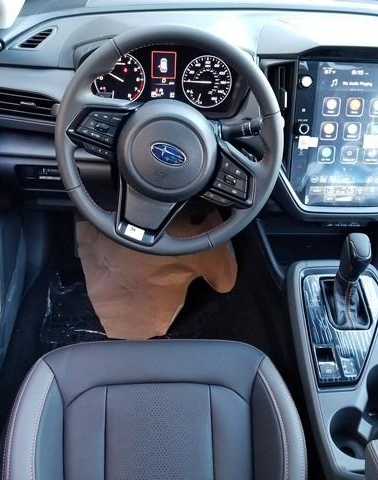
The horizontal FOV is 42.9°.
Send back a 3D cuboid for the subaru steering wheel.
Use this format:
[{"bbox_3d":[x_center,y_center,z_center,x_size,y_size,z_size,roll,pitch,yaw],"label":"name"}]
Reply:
[{"bbox_3d":[-0.030,-0.155,0.798,0.370,0.370,0.085,15,14,-2],"label":"subaru steering wheel"}]

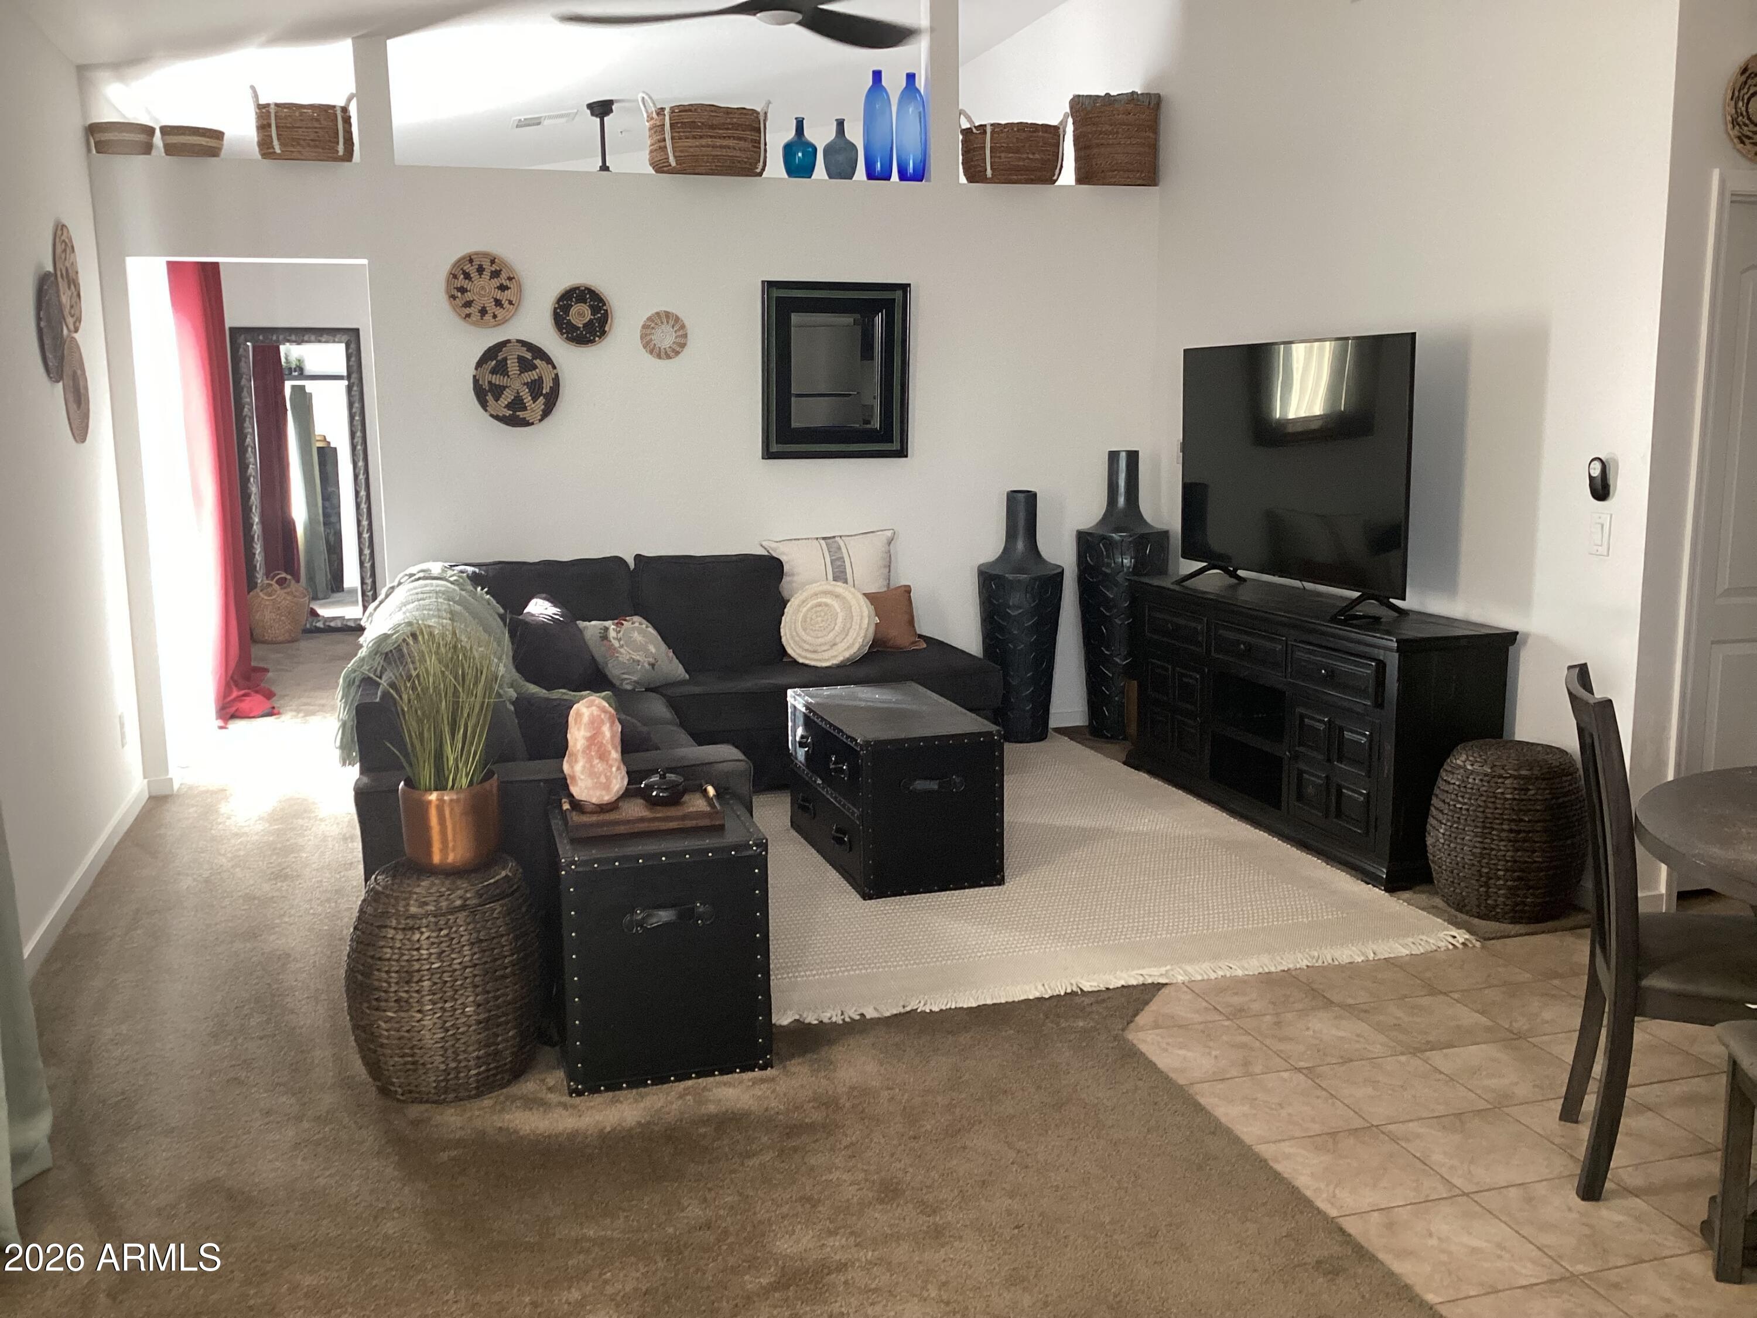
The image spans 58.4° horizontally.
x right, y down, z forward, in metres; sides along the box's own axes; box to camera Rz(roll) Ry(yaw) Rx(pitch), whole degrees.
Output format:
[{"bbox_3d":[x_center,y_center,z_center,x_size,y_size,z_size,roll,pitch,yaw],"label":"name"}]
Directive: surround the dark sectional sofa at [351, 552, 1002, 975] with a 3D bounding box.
[{"bbox_3d":[-0.538,0.189,5.444,2.356,0.912,2.645,-3,10,-16],"label":"dark sectional sofa"}]

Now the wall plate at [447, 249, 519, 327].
[{"bbox_3d":[-1.586,-1.482,6.312,0.296,0.296,0.050,-3,10,-16],"label":"wall plate"}]

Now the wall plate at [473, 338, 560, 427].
[{"bbox_3d":[-1.472,-1.121,6.404,0.352,0.352,0.050,-3,10,-16],"label":"wall plate"}]

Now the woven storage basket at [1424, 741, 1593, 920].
[{"bbox_3d":[1.874,0.509,4.694,0.445,0.475,0.445,-3,10,-16],"label":"woven storage basket"}]

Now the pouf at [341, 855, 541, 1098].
[{"bbox_3d":[-0.988,0.721,3.589,0.432,0.472,0.432,-3,10,-16],"label":"pouf"}]

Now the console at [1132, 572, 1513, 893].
[{"bbox_3d":[1.532,0.184,5.774,0.465,0.772,1.830,-3,10,-16],"label":"console"}]

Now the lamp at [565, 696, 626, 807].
[{"bbox_3d":[-0.686,0.226,3.819,0.150,0.274,0.140,-3,10,-17],"label":"lamp"}]

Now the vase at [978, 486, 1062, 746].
[{"bbox_3d":[0.635,-0.194,7.010,0.375,1.115,0.375,-1,9,0],"label":"vase"}]

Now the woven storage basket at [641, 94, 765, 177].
[{"bbox_3d":[-0.727,-2.199,6.619,0.530,0.330,0.340,-3,10,-17],"label":"woven storage basket"}]

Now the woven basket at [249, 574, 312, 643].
[{"bbox_3d":[-3.927,-0.337,10.302,0.370,0.443,0.350,-3,10,-16],"label":"woven basket"}]

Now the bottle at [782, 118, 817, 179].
[{"bbox_3d":[-0.336,-2.193,6.779,0.152,0.268,0.152,-1,9,0],"label":"bottle"}]

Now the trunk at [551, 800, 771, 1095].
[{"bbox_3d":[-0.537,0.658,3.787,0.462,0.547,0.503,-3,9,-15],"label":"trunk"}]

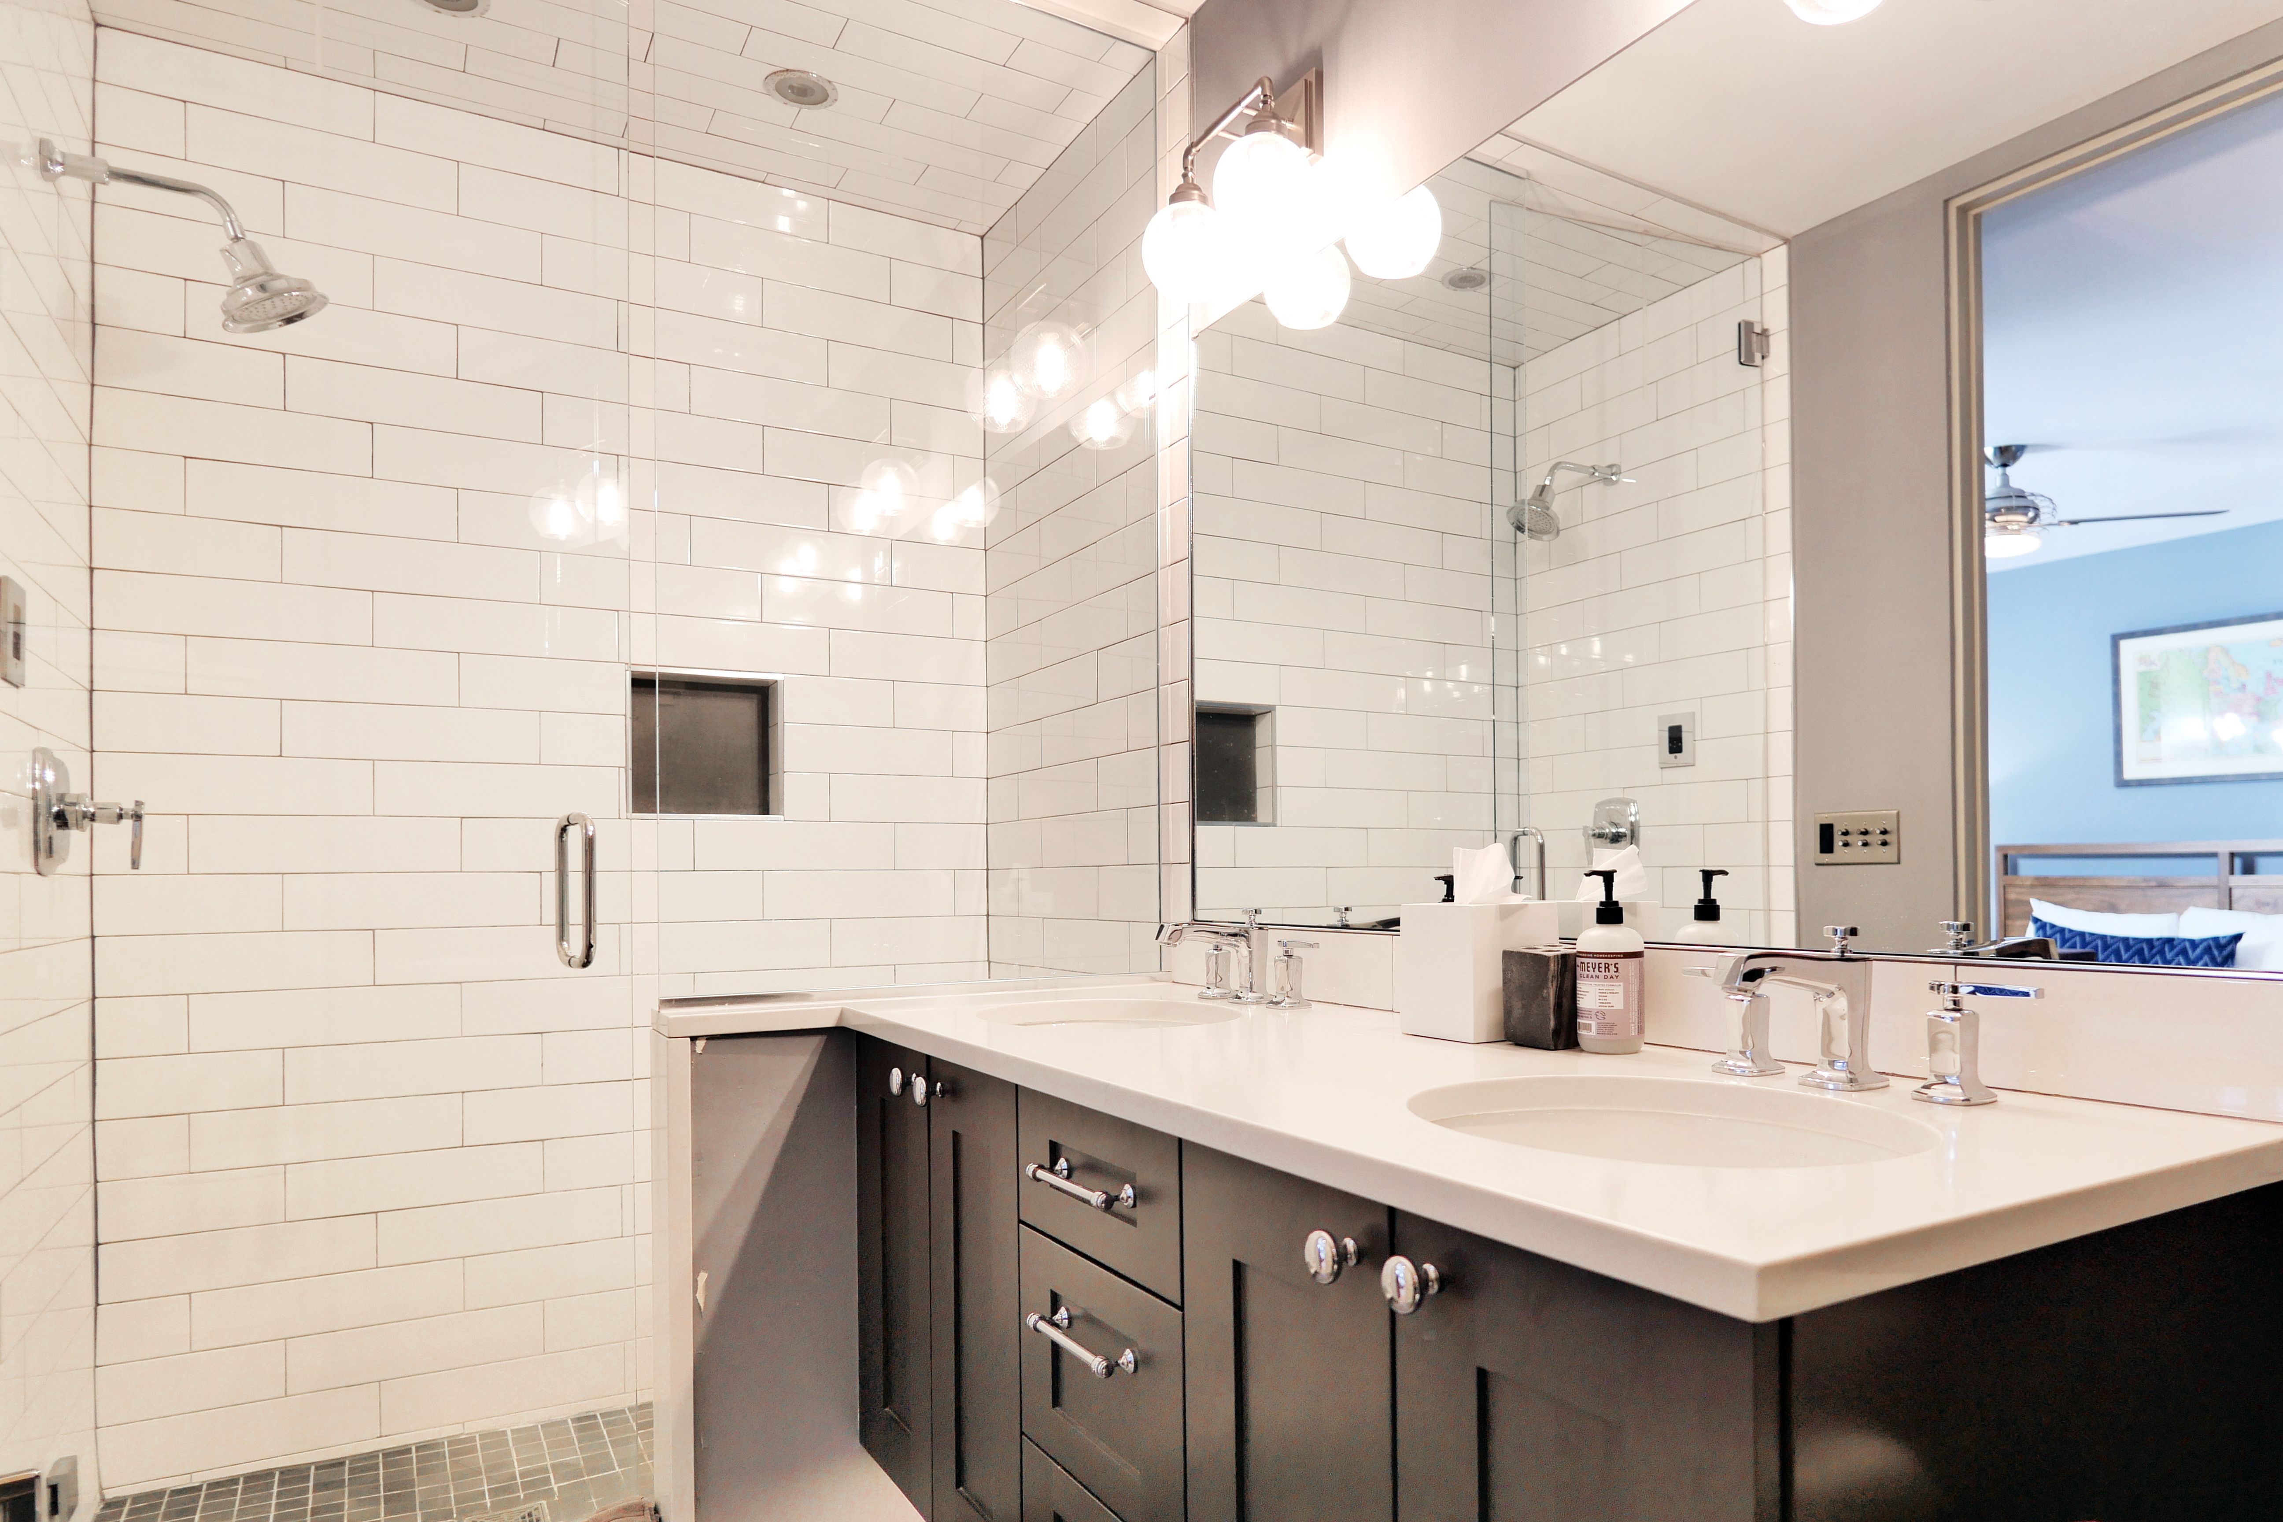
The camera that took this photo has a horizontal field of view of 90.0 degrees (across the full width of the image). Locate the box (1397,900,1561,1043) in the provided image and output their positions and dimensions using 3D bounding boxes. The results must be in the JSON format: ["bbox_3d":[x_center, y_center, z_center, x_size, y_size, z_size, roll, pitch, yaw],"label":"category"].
[{"bbox_3d":[0.385,0.234,1.308,0.127,0.146,0.117,1,-3,-28],"label":"box"}]

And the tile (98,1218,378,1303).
[{"bbox_3d":[-1.576,0.868,2.001,0.397,0.101,0.010,1,-3,-25],"label":"tile"}]

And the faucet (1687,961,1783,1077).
[{"bbox_3d":[0.554,0.239,1.068,0.046,0.092,0.076,1,-3,-28],"label":"faucet"}]

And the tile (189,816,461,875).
[{"bbox_3d":[-1.462,0.152,2.061,0.406,0.101,0.010,1,-3,-25],"label":"tile"}]

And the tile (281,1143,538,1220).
[{"bbox_3d":[-1.335,0.774,2.115,0.406,0.101,0.010,1,-3,-25],"label":"tile"}]

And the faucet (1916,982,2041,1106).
[{"bbox_3d":[0.663,0.221,0.907,0.046,0.092,0.073,1,-3,-28],"label":"faucet"}]

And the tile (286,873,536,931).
[{"bbox_3d":[-1.339,0.259,2.118,0.406,0.101,0.010,1,-3,-25],"label":"tile"}]

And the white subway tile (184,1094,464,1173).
[{"bbox_3d":[-1.463,0.668,2.064,0.407,0.102,0.010,1,-3,-25],"label":"white subway tile"}]

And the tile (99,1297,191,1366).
[{"bbox_3d":[-1.701,0.969,1.950,0.120,0.102,0.010,1,-3,-25],"label":"tile"}]

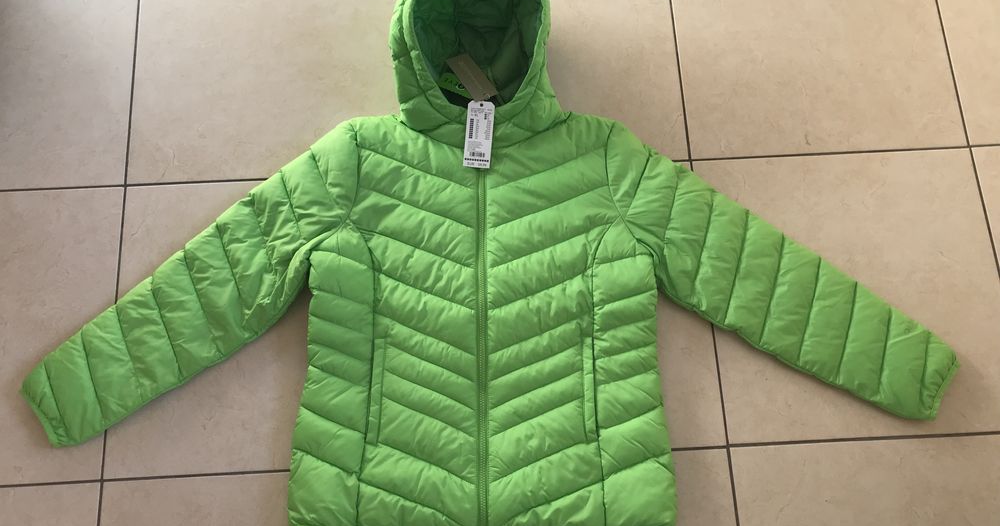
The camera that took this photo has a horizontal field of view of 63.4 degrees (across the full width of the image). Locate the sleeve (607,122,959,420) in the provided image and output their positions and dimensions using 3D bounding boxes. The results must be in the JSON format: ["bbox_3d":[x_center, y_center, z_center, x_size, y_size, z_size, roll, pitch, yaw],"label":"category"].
[{"bbox_3d":[0.380,0.027,1.211,0.635,0.070,0.200,37,77,9],"label":"sleeve"}]

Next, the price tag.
[{"bbox_3d":[-0.031,-0.196,1.230,0.040,0.004,0.110,4,74,1],"label":"price tag"}]

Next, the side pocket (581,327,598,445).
[{"bbox_3d":[0.126,0.178,1.148,0.020,0.015,0.147,-1,74,-1],"label":"side pocket"}]

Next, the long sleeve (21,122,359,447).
[{"bbox_3d":[-0.412,0.036,1.203,0.627,0.070,0.185,-42,78,-11],"label":"long sleeve"}]

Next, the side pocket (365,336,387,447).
[{"bbox_3d":[-0.174,0.181,1.145,0.020,0.015,0.151,3,74,1],"label":"side pocket"}]

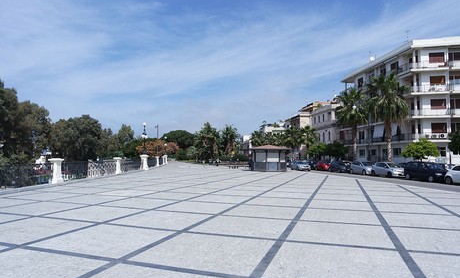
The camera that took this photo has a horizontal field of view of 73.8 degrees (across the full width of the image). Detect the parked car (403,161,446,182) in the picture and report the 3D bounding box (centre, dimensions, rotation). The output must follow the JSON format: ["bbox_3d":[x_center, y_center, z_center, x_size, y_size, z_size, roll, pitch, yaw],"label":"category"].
[{"bbox_3d":[16.709,2.733,25.566,1.740,1.590,4.100,1,-3,-7],"label":"parked car"}]

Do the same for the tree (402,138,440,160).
[{"bbox_3d":[19.440,1.901,31.055,3.800,3.910,3.800,1,-3,-7],"label":"tree"}]

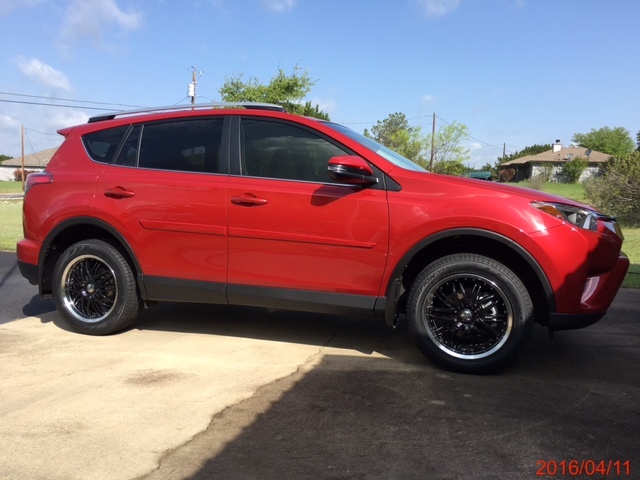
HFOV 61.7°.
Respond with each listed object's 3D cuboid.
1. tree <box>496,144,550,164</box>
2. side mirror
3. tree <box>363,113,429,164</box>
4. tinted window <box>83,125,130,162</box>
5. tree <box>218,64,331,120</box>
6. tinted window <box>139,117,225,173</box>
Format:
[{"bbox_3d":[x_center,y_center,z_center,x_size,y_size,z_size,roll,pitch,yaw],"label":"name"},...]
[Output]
[{"bbox_3d":[28.464,-10.630,75.000,8.110,5.460,6.500,1,6,0],"label":"tree"},{"bbox_3d":[0.201,-0.418,3.204,0.230,0.180,0.240,2,6,17],"label":"side mirror"},{"bbox_3d":[7.847,-9.488,55.000,6.000,6.400,5.600,1,6,8],"label":"tree"},{"bbox_3d":[-1.582,-0.697,3.914,0.420,0.270,0.060,2,-10,20],"label":"tinted window"},{"bbox_3d":[-2.480,-5.822,28.000,5.640,6.680,5.300,1,6,0],"label":"tree"},{"bbox_3d":[-0.963,-0.647,3.706,0.670,0.380,0.060,2,-11,17],"label":"tinted window"}]

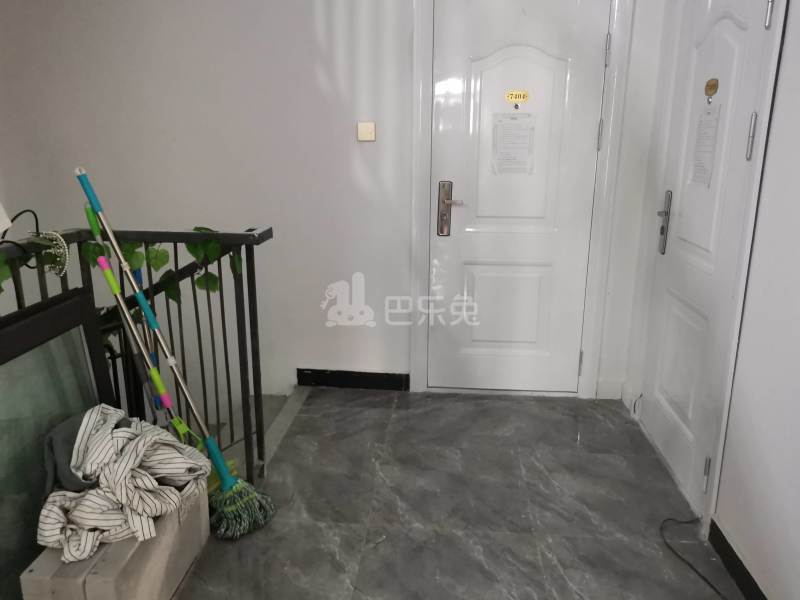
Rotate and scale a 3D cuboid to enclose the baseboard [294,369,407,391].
[{"bbox_3d":[-0.255,0.439,3.406,0.625,0.102,0.015,1,15,5],"label":"baseboard"}]

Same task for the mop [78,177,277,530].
[{"bbox_3d":[-0.846,0.172,2.216,0.230,1.416,0.200,-25,1,11],"label":"mop"}]

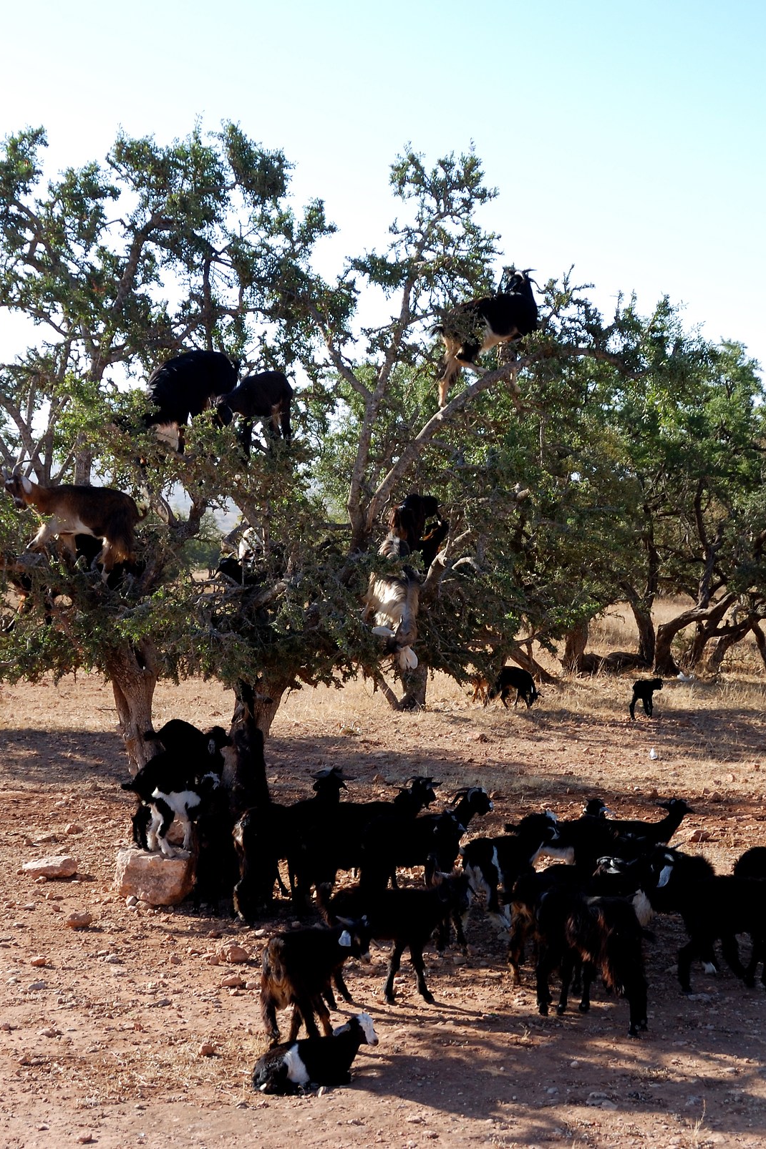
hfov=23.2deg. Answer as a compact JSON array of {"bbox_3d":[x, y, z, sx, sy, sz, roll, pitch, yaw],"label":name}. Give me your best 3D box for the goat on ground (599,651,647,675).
[{"bbox_3d":[4.333,1.597,33.600,0.880,0.450,0.420,0,1,13],"label":"goat on ground"}]

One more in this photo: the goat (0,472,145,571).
[{"bbox_3d":[-2.330,-0.398,14.000,1.040,0.760,0.330,0,1,-9],"label":"goat"}]

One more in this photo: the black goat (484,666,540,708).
[{"bbox_3d":[1.780,1.558,25.600,0.820,0.580,0.280,0,1,21],"label":"black goat"}]

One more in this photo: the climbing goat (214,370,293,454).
[{"bbox_3d":[-0.980,-1.228,14.100,0.640,0.620,0.250,-1,1,-30],"label":"climbing goat"}]

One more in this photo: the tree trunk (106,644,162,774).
[{"bbox_3d":[-1.881,1.114,14.000,0.430,1.180,0.400,0,1,0],"label":"tree trunk"}]

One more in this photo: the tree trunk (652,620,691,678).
[{"bbox_3d":[4.925,1.271,31.800,0.640,0.980,0.500,0,1,0],"label":"tree trunk"}]

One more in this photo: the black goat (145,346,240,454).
[{"bbox_3d":[-1.489,-1.296,14.400,0.780,0.800,0.360,0,1,-6],"label":"black goat"}]

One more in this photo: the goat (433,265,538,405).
[{"bbox_3d":[0.759,-1.728,13.600,0.800,0.980,0.330,0,1,15],"label":"goat"}]

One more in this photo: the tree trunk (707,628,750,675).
[{"bbox_3d":[5.991,1.337,32.300,0.720,0.850,0.550,0,1,0],"label":"tree trunk"}]

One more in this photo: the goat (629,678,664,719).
[{"bbox_3d":[3.610,1.698,25.500,0.520,0.560,0.200,0,1,-21],"label":"goat"}]

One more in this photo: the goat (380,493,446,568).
[{"bbox_3d":[0.230,-0.307,14.200,0.650,0.640,0.320,-1,1,-36],"label":"goat"}]

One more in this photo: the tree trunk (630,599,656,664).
[{"bbox_3d":[4.891,1.071,35.000,0.480,1.220,0.440,0,1,0],"label":"tree trunk"}]

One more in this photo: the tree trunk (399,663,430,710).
[{"bbox_3d":[0.421,1.527,25.400,0.420,0.650,0.420,0,1,0],"label":"tree trunk"}]

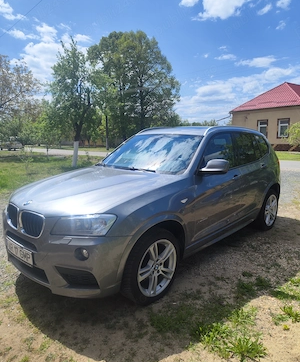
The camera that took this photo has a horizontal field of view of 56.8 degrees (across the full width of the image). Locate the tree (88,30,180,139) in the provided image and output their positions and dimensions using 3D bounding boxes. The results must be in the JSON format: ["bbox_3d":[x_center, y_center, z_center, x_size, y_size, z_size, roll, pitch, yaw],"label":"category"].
[{"bbox_3d":[-2.028,-11.925,36.838,12.222,15.312,11.855,1,9,0],"label":"tree"}]

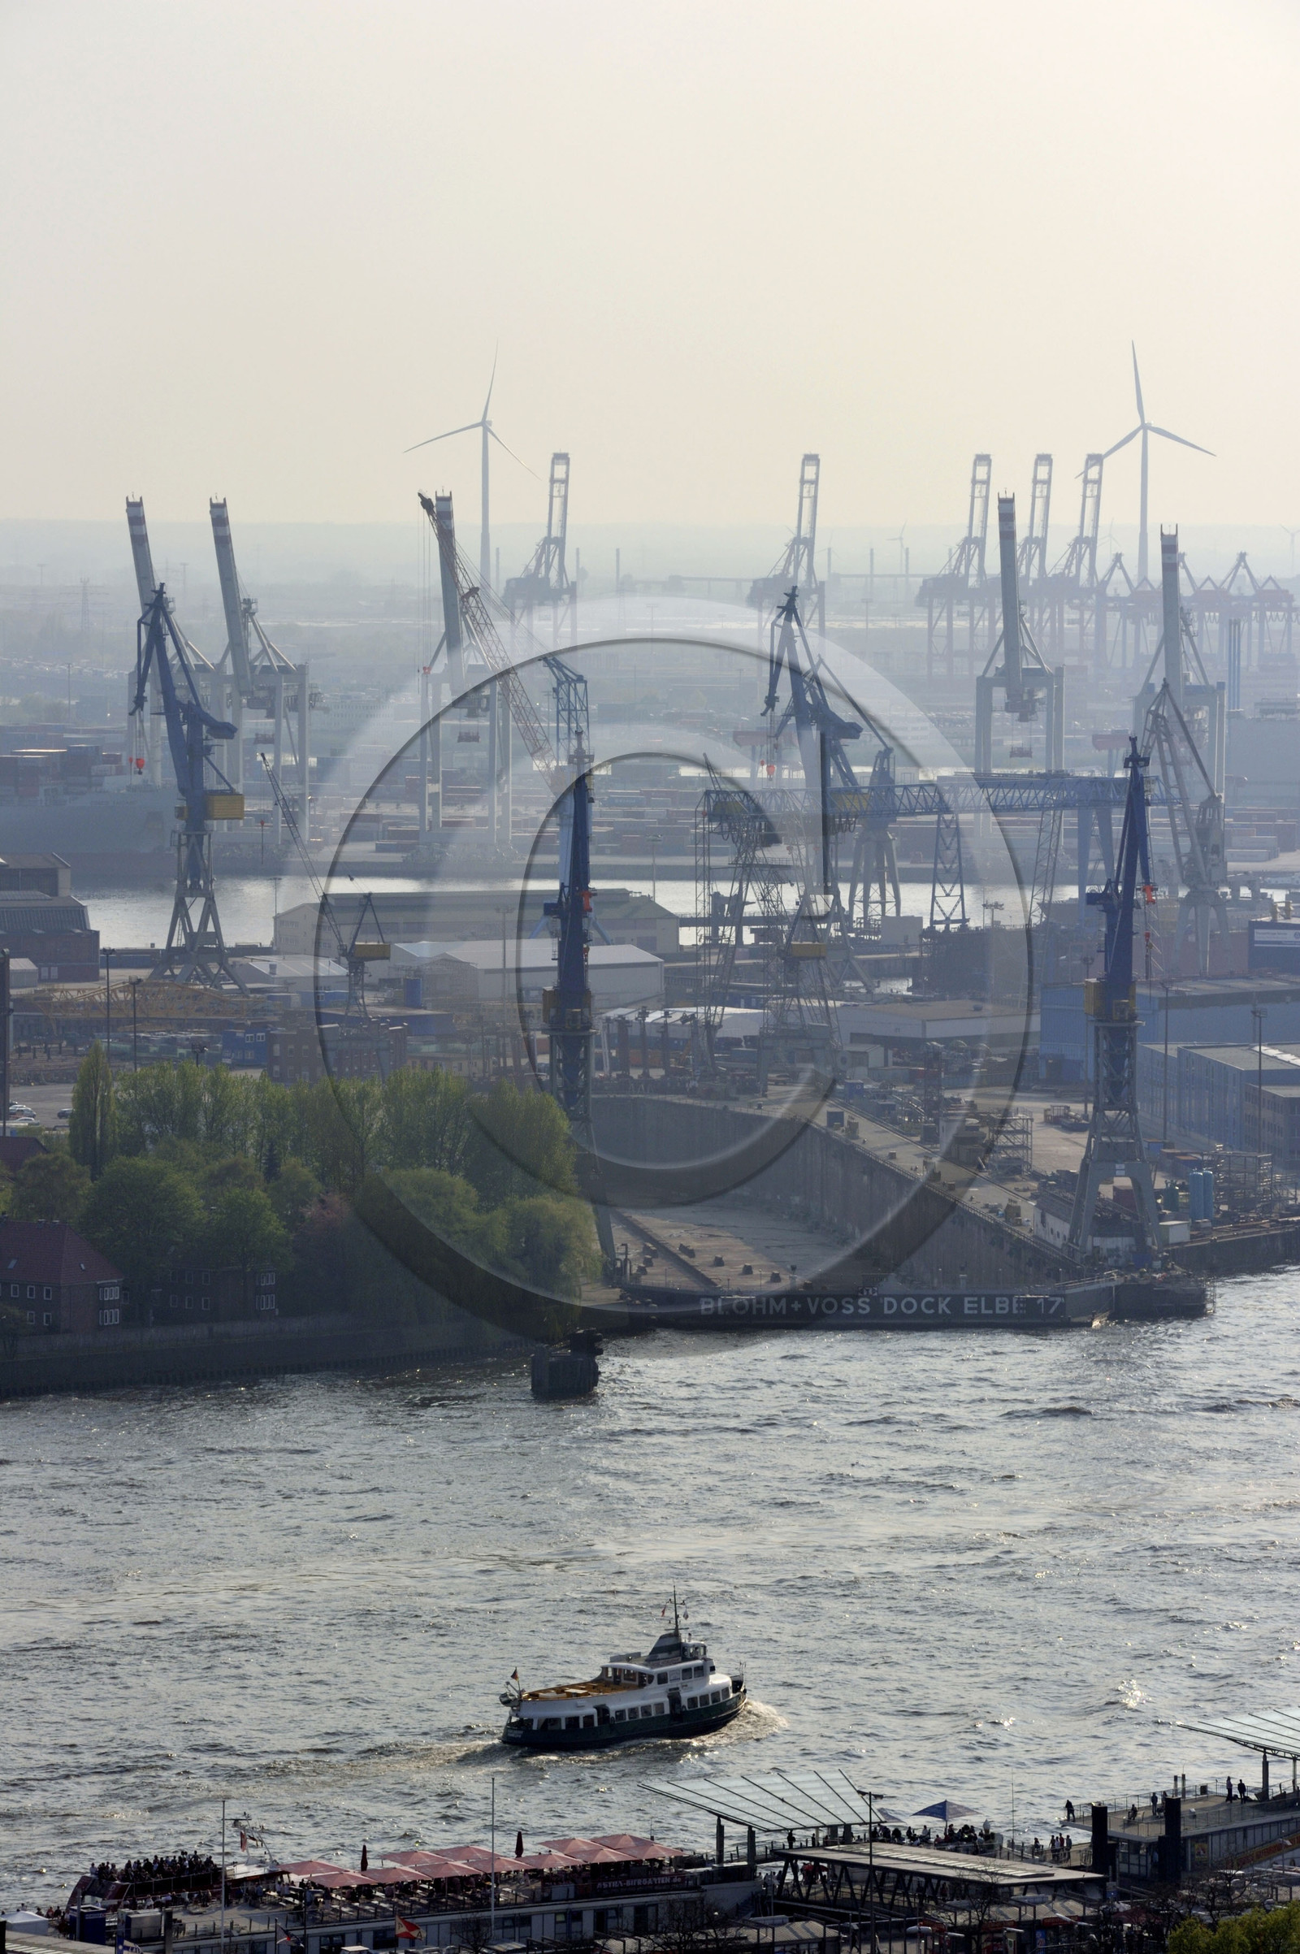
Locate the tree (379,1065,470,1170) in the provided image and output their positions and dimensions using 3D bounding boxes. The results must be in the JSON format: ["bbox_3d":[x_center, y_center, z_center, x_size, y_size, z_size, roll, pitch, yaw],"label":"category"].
[{"bbox_3d":[-31.533,22.463,1219.444,13.100,19.700,13.000,0,3,0],"label":"tree"}]

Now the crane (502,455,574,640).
[{"bbox_3d":[-56.734,-205.512,4386.697,26.000,117.000,58.000,-1,3,-17],"label":"crane"}]

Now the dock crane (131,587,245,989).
[{"bbox_3d":[-91.849,-37.755,1724.000,22.500,79.500,15.000,1,3,10],"label":"dock crane"}]

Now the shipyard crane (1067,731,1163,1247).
[{"bbox_3d":[60.261,2.463,1120.000,11.000,67.000,14.500,-2,4,-27],"label":"shipyard crane"}]

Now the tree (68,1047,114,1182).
[{"bbox_3d":[-79.155,19.472,1230.000,6.600,20.200,6.500,0,3,0],"label":"tree"}]

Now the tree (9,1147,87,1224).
[{"bbox_3d":[-75.170,30.150,1085.000,10.200,17.000,10.200,0,3,0],"label":"tree"}]

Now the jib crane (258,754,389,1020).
[{"bbox_3d":[-61.190,-16.178,1628.574,24.500,50.500,7.000,0,3,0],"label":"jib crane"}]

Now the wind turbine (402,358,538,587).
[{"bbox_3d":[-116.760,-319.842,5700.000,94.000,196.000,14.000,1,3,20],"label":"wind turbine"}]

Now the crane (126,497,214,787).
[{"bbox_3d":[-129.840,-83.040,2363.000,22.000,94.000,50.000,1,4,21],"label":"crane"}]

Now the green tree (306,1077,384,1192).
[{"bbox_3d":[-42.727,23.421,1214.469,10.900,18.800,10.900,0,3,0],"label":"green tree"}]

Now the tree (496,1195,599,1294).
[{"bbox_3d":[-12.782,33.917,1084.624,12.800,13.300,12.500,0,3,0],"label":"tree"}]

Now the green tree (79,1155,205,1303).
[{"bbox_3d":[-61.600,31.050,1052.000,15.300,19.000,15.300,0,3,0],"label":"green tree"}]

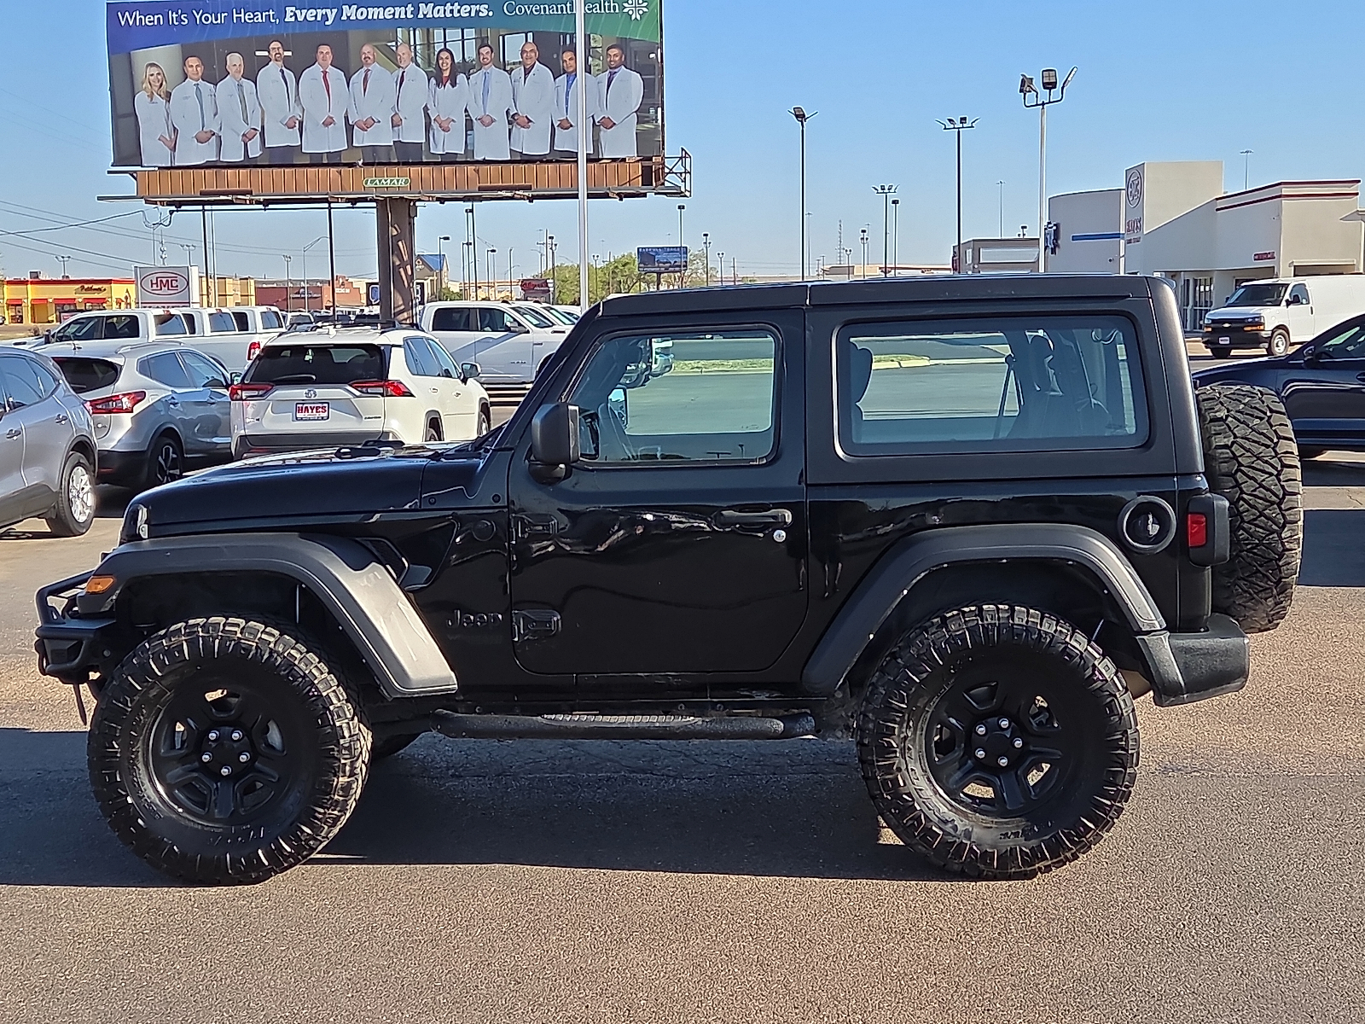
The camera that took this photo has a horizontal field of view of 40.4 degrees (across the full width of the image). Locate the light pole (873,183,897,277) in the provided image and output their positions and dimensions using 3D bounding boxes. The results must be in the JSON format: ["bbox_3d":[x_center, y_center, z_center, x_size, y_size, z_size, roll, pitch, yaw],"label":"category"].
[{"bbox_3d":[10.567,-13.109,96.136,1.280,7.699,0.600,-1,6,0],"label":"light pole"}]

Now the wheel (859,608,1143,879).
[{"bbox_3d":[0.997,0.727,5.903,0.859,0.854,0.305,-1,6,2],"label":"wheel"}]

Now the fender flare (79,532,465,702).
[{"bbox_3d":[-1.310,0.323,5.940,1.200,0.520,0.270,-1,6,2],"label":"fender flare"}]

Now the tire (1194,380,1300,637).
[{"bbox_3d":[1.933,-0.015,6.580,0.285,0.870,0.870,-1,6,2],"label":"tire"}]

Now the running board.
[{"bbox_3d":[-0.188,0.681,5.918,1.226,0.095,0.190,-1,6,2],"label":"running board"}]

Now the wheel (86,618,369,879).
[{"bbox_3d":[-1.459,0.765,6.001,0.859,0.854,0.305,-1,6,2],"label":"wheel"}]

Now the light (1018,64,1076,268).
[{"bbox_3d":[9.235,-7.539,47.453,1.400,7.620,0.900,-1,6,0],"label":"light"}]

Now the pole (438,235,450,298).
[{"bbox_3d":[-20.285,-19.699,158.792,1.100,7.942,0.350,-1,6,0],"label":"pole"}]

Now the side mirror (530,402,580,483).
[{"bbox_3d":[-0.392,-0.215,5.738,0.165,0.255,0.210,-1,6,2],"label":"side mirror"}]

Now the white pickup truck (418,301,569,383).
[{"bbox_3d":[-4.000,-3.140,36.600,6.000,2.020,2.050,0,7,14],"label":"white pickup truck"}]

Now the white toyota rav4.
[{"bbox_3d":[-3.271,-1.134,19.883,1.860,1.700,4.600,0,6,6],"label":"white toyota rav4"}]

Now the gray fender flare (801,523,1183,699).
[{"bbox_3d":[0.959,0.309,5.799,1.180,0.535,0.180,-1,6,2],"label":"gray fender flare"}]

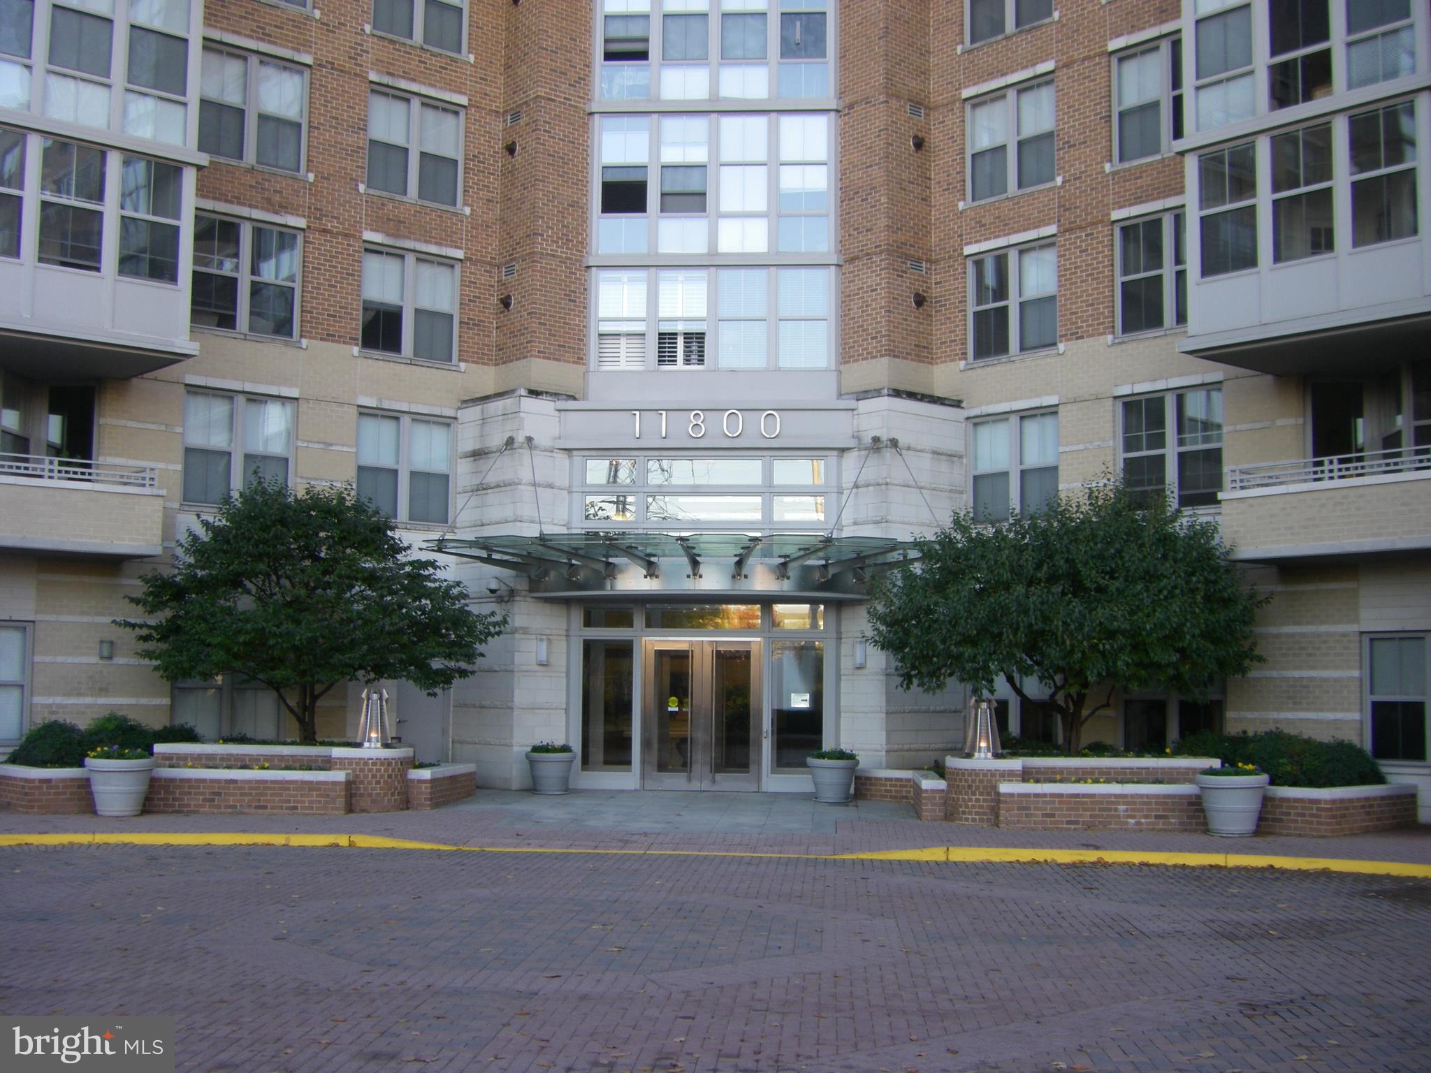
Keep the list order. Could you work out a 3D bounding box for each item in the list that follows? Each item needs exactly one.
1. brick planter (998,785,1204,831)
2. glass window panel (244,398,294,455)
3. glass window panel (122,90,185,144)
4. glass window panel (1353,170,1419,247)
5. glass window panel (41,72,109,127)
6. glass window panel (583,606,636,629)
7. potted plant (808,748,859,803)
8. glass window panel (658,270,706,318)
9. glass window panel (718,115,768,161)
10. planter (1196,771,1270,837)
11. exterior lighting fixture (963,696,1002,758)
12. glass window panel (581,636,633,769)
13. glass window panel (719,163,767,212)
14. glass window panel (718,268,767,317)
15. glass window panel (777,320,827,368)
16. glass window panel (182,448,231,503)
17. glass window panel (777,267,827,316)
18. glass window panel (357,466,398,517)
[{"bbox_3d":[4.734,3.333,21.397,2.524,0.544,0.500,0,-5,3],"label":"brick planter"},{"bbox_3d":[-7.186,-1.765,27.881,0.827,0.817,0.060,5,-7,-41],"label":"glass window panel"},{"bbox_3d":[-7.691,-5.748,23.833,0.892,0.564,0.060,5,-7,-41],"label":"glass window panel"},{"bbox_3d":[8.321,-4.069,21.562,0.060,0.820,0.837,5,-7,-41],"label":"glass window panel"},{"bbox_3d":[-8.523,-5.831,23.159,0.895,0.605,0.050,5,-7,-41],"label":"glass window panel"},{"bbox_3d":[-1.736,1.325,28.383,0.865,0.365,0.050,0,-5,4],"label":"glass window panel"},{"bbox_3d":[1.727,3.491,25.424,0.760,0.755,0.760,0,-5,4],"label":"potted plant"},{"bbox_3d":[-0.575,-4.158,29.753,0.827,0.838,0.060,0,-5,4],"label":"glass window panel"},{"bbox_3d":[0.472,-6.874,29.942,0.849,0.831,0.060,0,-5,4],"label":"glass window panel"},{"bbox_3d":[6.106,3.171,20.569,0.830,0.720,0.830,0,-5,4],"label":"planter"},{"bbox_3d":[3.410,2.457,22.250,0.490,0.790,0.490,0,-5,4],"label":"exterior lighting fixture"},{"bbox_3d":[-1.759,2.749,28.309,0.844,2.159,0.060,0,-5,4],"label":"glass window panel"},{"bbox_3d":[0.471,-5.999,29.860,0.808,0.846,0.060,0,-5,4],"label":"glass window panel"},{"bbox_3d":[0.471,-4.289,30.480,0.857,0.873,0.060,0,-5,4],"label":"glass window panel"},{"bbox_3d":[1.513,-3.359,30.324,0.892,0.848,0.060,0,-5,4],"label":"glass window panel"},{"bbox_3d":[-7.702,-0.903,26.335,0.752,0.820,0.060,5,-7,-40],"label":"glass window panel"},{"bbox_3d":[1.493,-4.165,29.634,0.848,0.845,0.060,0,-5,4],"label":"glass window panel"},{"bbox_3d":[-5.497,-0.722,28.301,0.755,0.801,0.060,5,-7,-41],"label":"glass window panel"}]

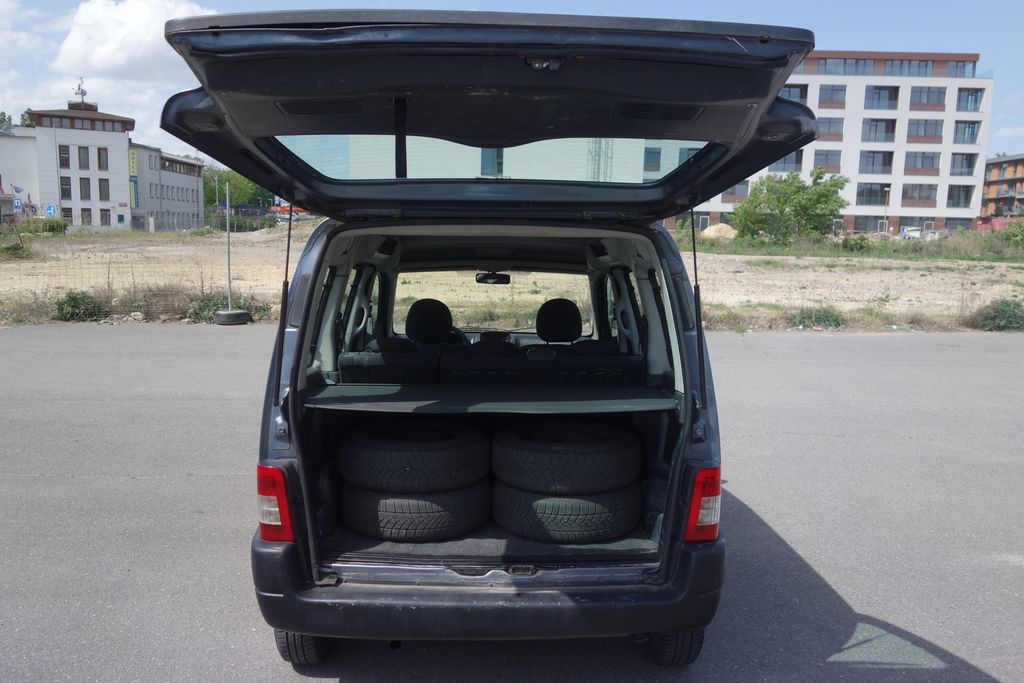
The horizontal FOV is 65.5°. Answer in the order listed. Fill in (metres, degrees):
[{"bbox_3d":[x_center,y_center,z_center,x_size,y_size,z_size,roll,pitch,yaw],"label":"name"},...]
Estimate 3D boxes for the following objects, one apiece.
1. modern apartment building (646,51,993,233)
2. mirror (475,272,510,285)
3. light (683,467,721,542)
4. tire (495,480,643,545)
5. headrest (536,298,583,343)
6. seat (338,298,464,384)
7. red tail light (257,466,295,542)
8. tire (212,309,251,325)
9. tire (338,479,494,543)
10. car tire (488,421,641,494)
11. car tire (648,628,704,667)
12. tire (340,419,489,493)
[{"bbox_3d":[28.747,-19.014,81.925,32.000,17.800,15.000,1,8,0],"label":"modern apartment building"},{"bbox_3d":[-0.120,-0.387,4.920,0.225,0.068,0.045,2,5,15],"label":"mirror"},{"bbox_3d":[0.638,0.548,2.680,0.130,0.255,0.140,0,8,-6],"label":"light"},{"bbox_3d":[0.218,0.595,3.152,0.587,0.178,0.587,1,8,-1],"label":"tire"},{"bbox_3d":[0.261,-0.114,4.370,0.255,0.240,0.120,1,8,-1],"label":"headrest"},{"bbox_3d":[-0.490,0.350,3.708,0.500,0.900,0.600,1,8,-1],"label":"seat"},{"bbox_3d":[-0.800,0.552,2.727,0.130,0.252,0.130,1,8,-1],"label":"red tail light"},{"bbox_3d":[-4.578,-0.392,13.000,0.600,0.170,0.600,1,8,0],"label":"tire"},{"bbox_3d":[-0.379,0.603,3.140,0.590,0.180,0.590,1,8,0],"label":"tire"},{"bbox_3d":[0.216,0.418,3.127,0.587,0.178,0.587,1,8,-1],"label":"car tire"},{"bbox_3d":[0.630,1.010,3.247,0.180,0.585,0.585,1,8,-1],"label":"car tire"},{"bbox_3d":[-0.381,0.418,3.127,0.587,0.178,0.587,1,8,-1],"label":"tire"}]

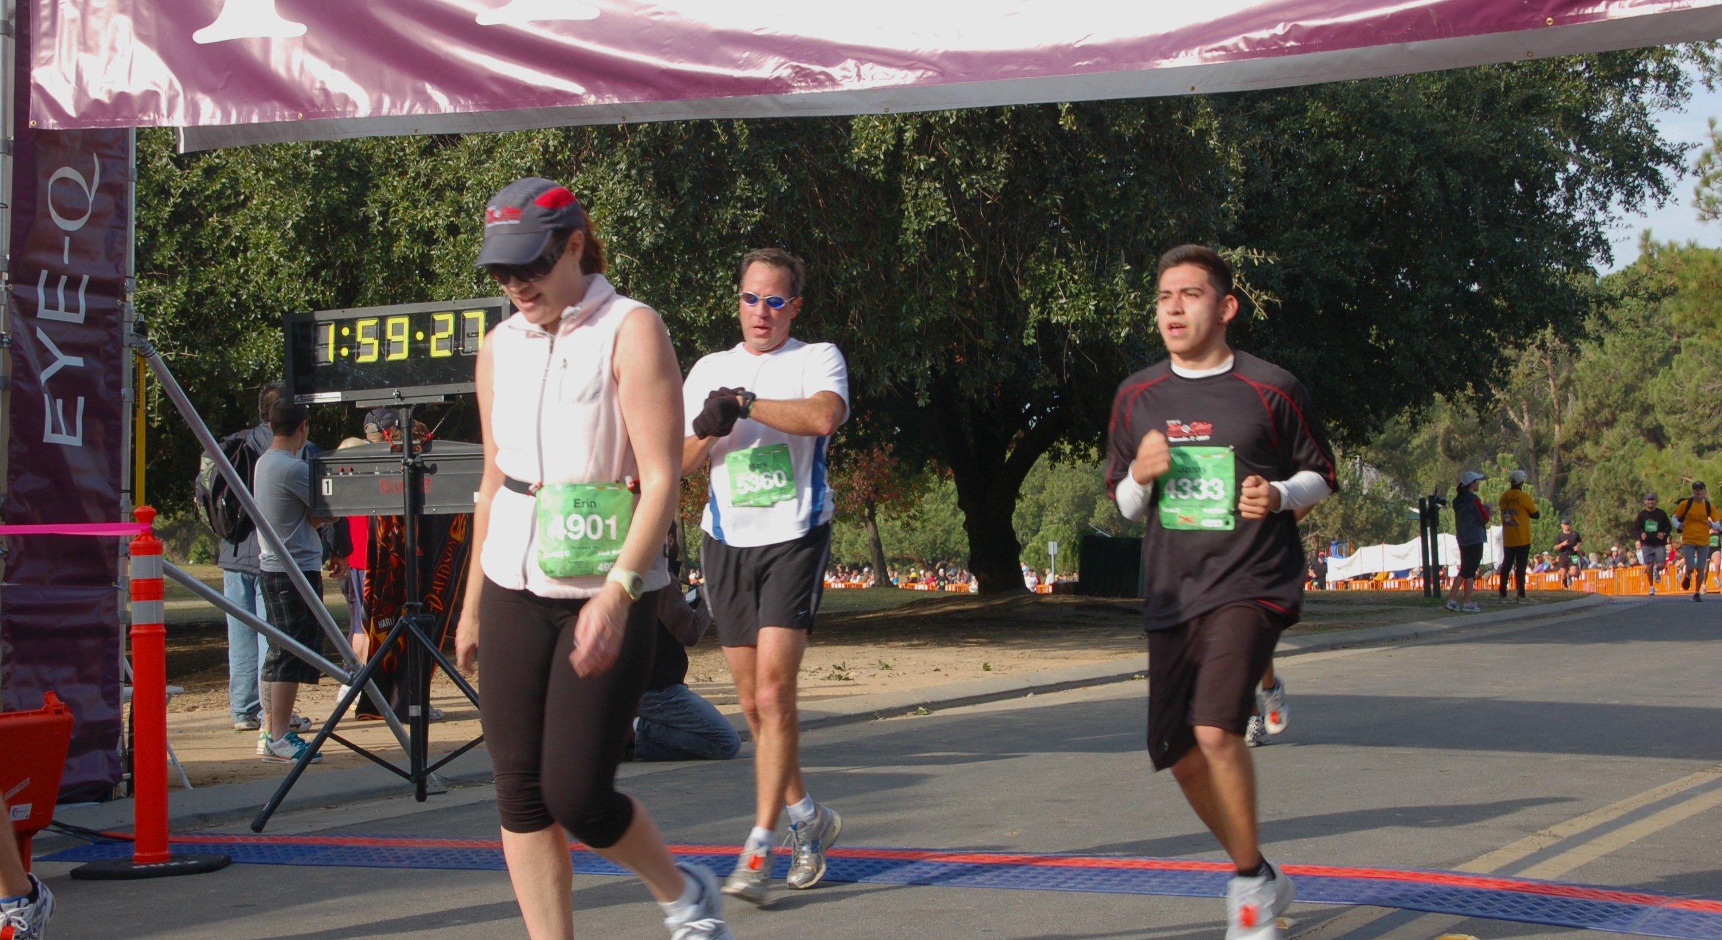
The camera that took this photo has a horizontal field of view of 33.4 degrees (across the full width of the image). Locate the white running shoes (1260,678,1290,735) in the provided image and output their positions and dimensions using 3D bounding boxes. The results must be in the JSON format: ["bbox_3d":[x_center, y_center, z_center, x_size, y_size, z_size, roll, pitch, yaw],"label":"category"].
[{"bbox_3d":[1.891,1.085,13.100,0.105,0.115,0.280,0,41,13],"label":"white running shoes"}]

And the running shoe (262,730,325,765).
[{"bbox_3d":[-2.538,1.241,12.800,0.288,0.125,0.108,-1,-1,23],"label":"running shoe"}]

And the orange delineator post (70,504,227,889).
[{"bbox_3d":[-2.146,0.668,8.650,0.460,1.080,0.430,-1,-1,0],"label":"orange delineator post"}]

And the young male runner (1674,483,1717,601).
[{"bbox_3d":[11.960,1.030,41.000,0.650,1.730,0.620,0,-1,16],"label":"young male runner"}]

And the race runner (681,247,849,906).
[{"bbox_3d":[-0.271,0.285,7.850,0.500,1.770,0.600,0,-1,21],"label":"race runner"}]

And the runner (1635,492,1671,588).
[{"bbox_3d":[12.844,1.211,46.500,0.600,1.690,0.600,0,-1,16],"label":"runner"}]

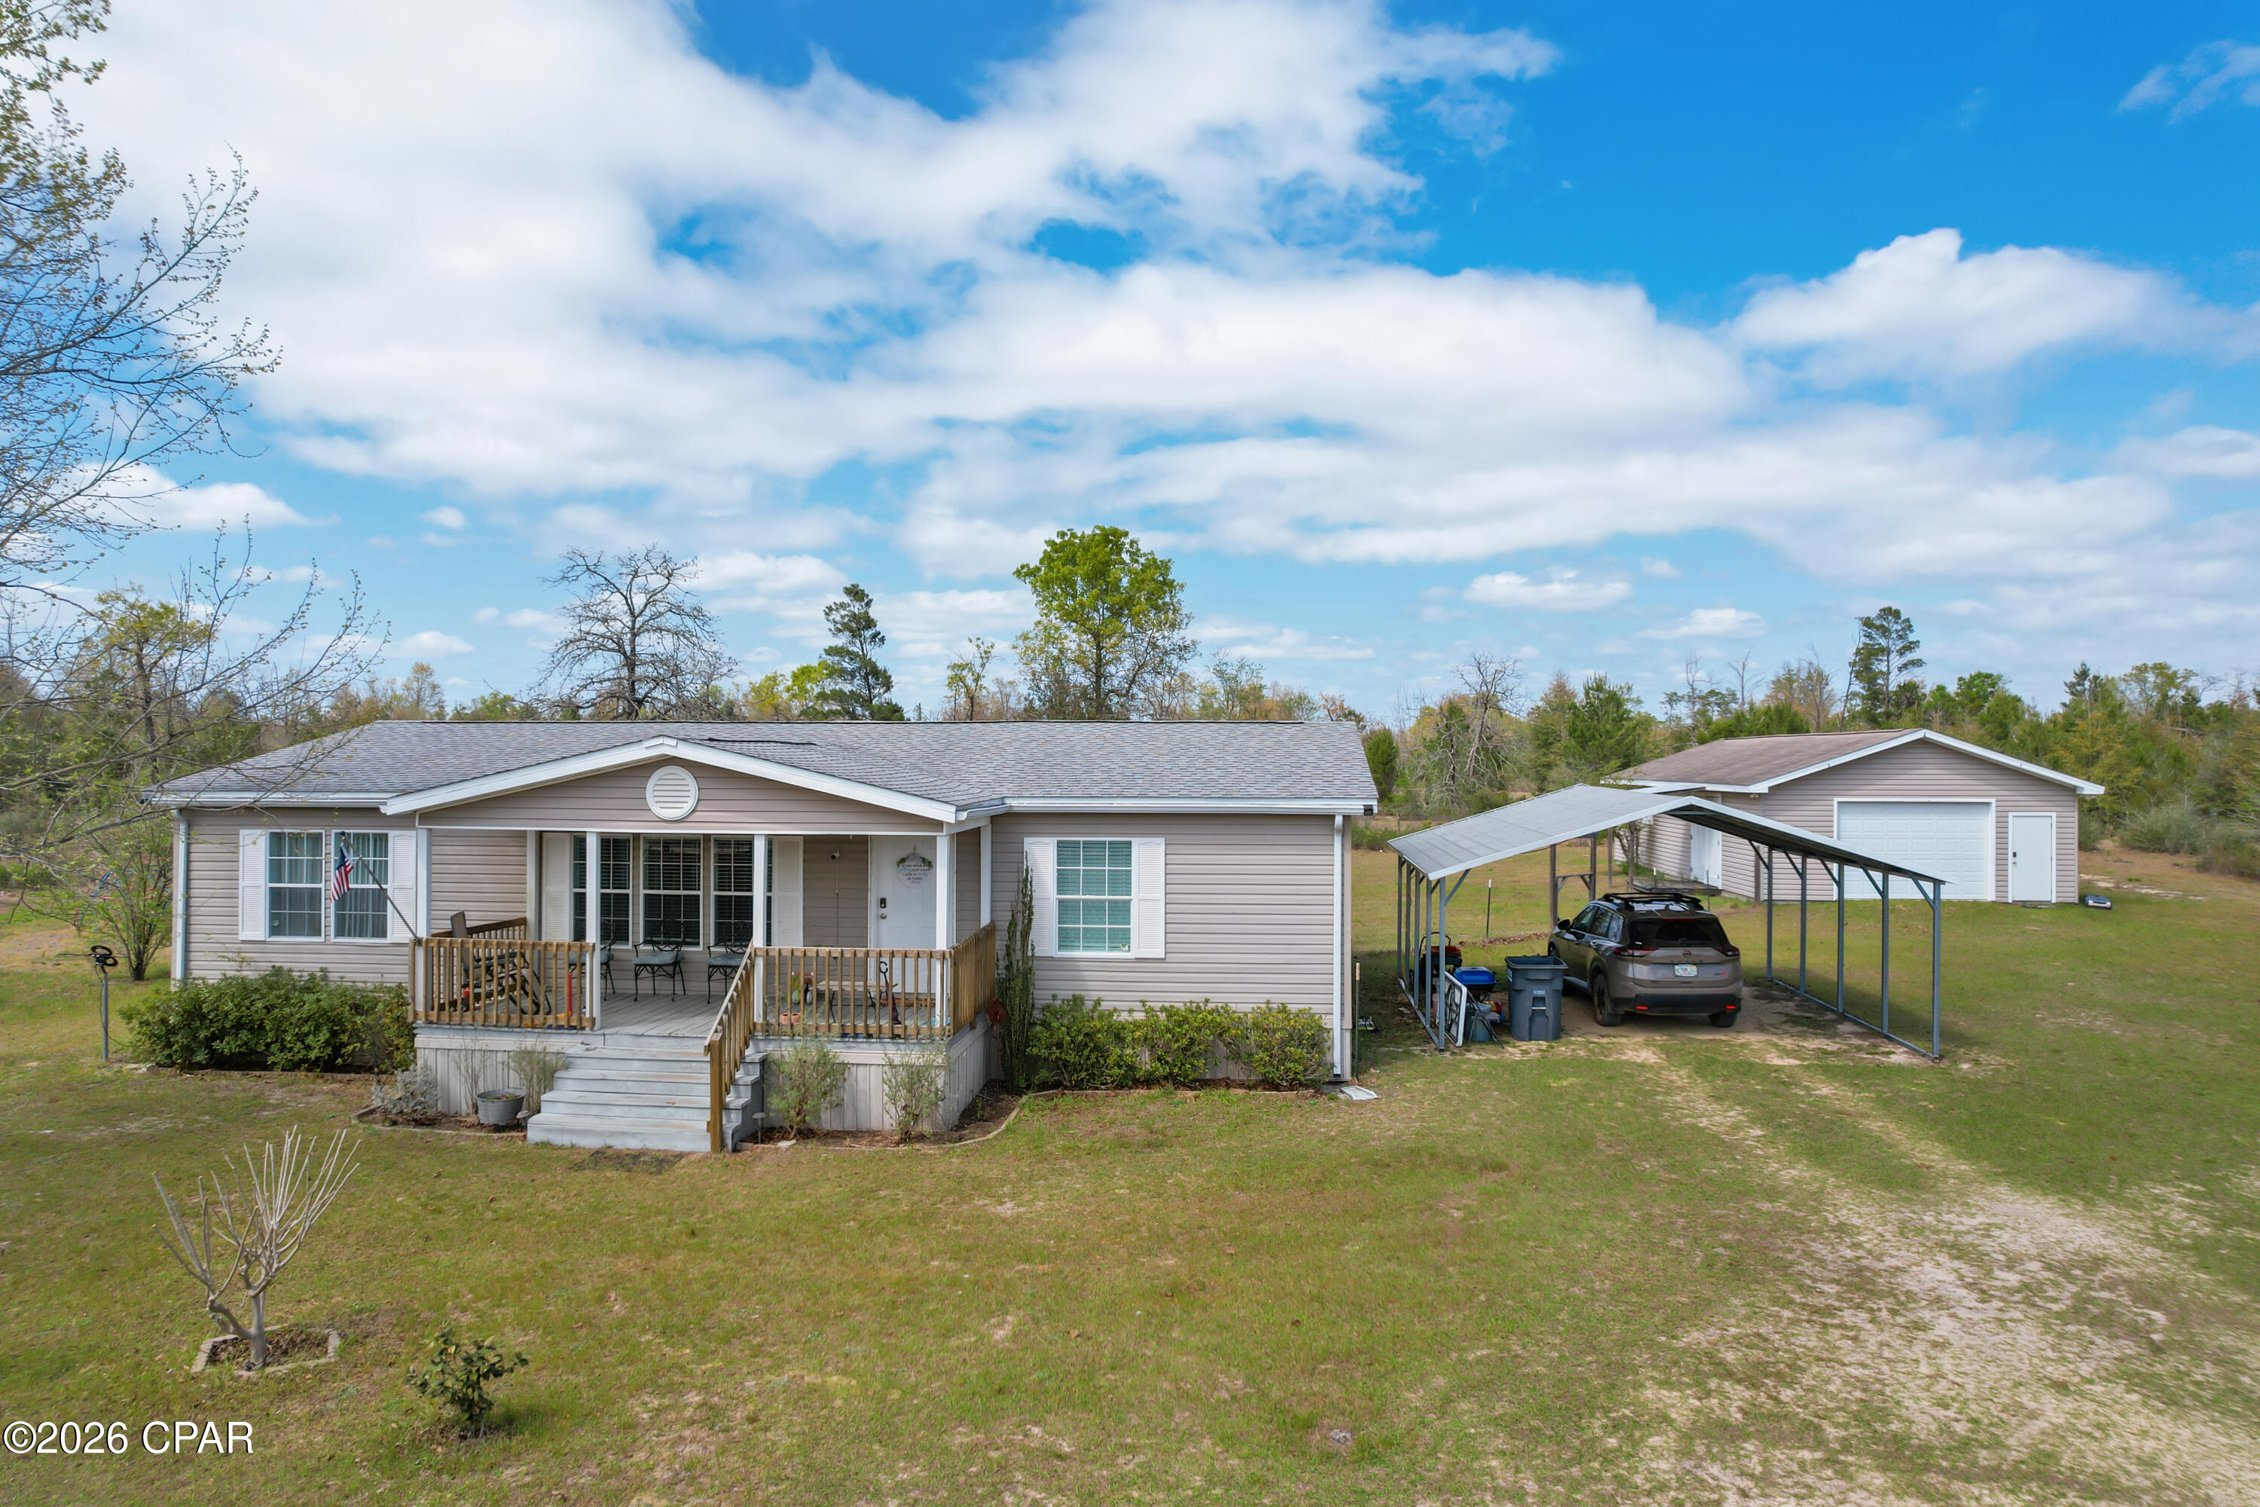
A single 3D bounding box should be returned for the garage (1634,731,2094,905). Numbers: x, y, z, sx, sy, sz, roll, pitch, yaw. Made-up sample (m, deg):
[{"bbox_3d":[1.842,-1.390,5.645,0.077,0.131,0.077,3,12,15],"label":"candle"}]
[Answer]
[{"bbox_3d":[19.631,1.551,39.917,8.271,4.176,12.991,0,0,4],"label":"garage"}]

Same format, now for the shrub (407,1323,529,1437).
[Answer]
[{"bbox_3d":[-3.669,3.465,7.653,0.660,0.640,0.600,0,0,0],"label":"shrub"}]

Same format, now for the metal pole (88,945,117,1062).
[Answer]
[{"bbox_3d":[-12.354,2.994,16.603,0.330,1.420,0.300,0,0,0],"label":"metal pole"}]

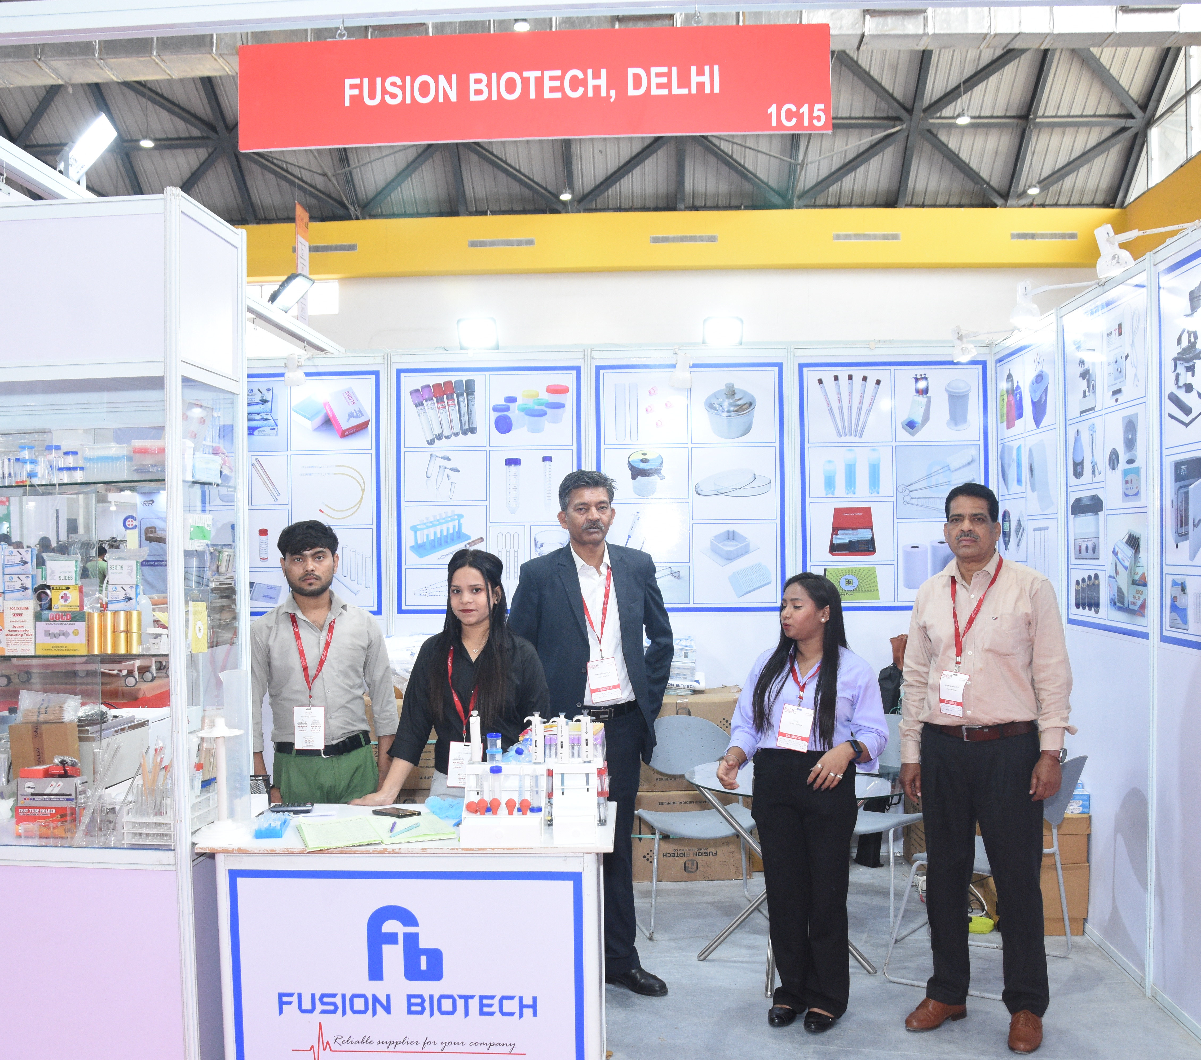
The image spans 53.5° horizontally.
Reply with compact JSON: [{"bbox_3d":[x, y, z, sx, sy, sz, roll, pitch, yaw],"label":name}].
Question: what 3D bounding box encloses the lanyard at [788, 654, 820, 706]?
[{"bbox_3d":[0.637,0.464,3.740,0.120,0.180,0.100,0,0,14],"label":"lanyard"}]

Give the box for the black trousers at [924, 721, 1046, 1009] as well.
[{"bbox_3d":[1.189,1.058,3.700,0.390,0.900,0.270,0,0,22],"label":"black trousers"}]

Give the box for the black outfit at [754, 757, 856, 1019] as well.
[{"bbox_3d":[0.640,1.100,3.740,0.340,0.860,0.270,-1,0,11],"label":"black outfit"}]

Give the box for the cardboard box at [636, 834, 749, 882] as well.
[{"bbox_3d":[0.420,1.390,5.580,0.550,0.400,0.420,-1,0,3],"label":"cardboard box"}]

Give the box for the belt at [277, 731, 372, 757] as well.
[{"bbox_3d":[-0.896,0.682,3.850,0.310,0.060,0.220,0,0,-7],"label":"belt"}]

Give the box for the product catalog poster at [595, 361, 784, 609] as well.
[{"bbox_3d":[0.436,-0.211,5.860,0.920,1.220,0.012,0,0,0],"label":"product catalog poster"}]

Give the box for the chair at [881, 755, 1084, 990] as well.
[{"bbox_3d":[1.390,1.180,4.290,0.610,0.770,0.490,0,0,27],"label":"chair"}]

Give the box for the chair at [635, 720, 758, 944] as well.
[{"bbox_3d":[0.430,1.185,4.900,0.540,0.790,0.560,-1,0,-14],"label":"chair"}]

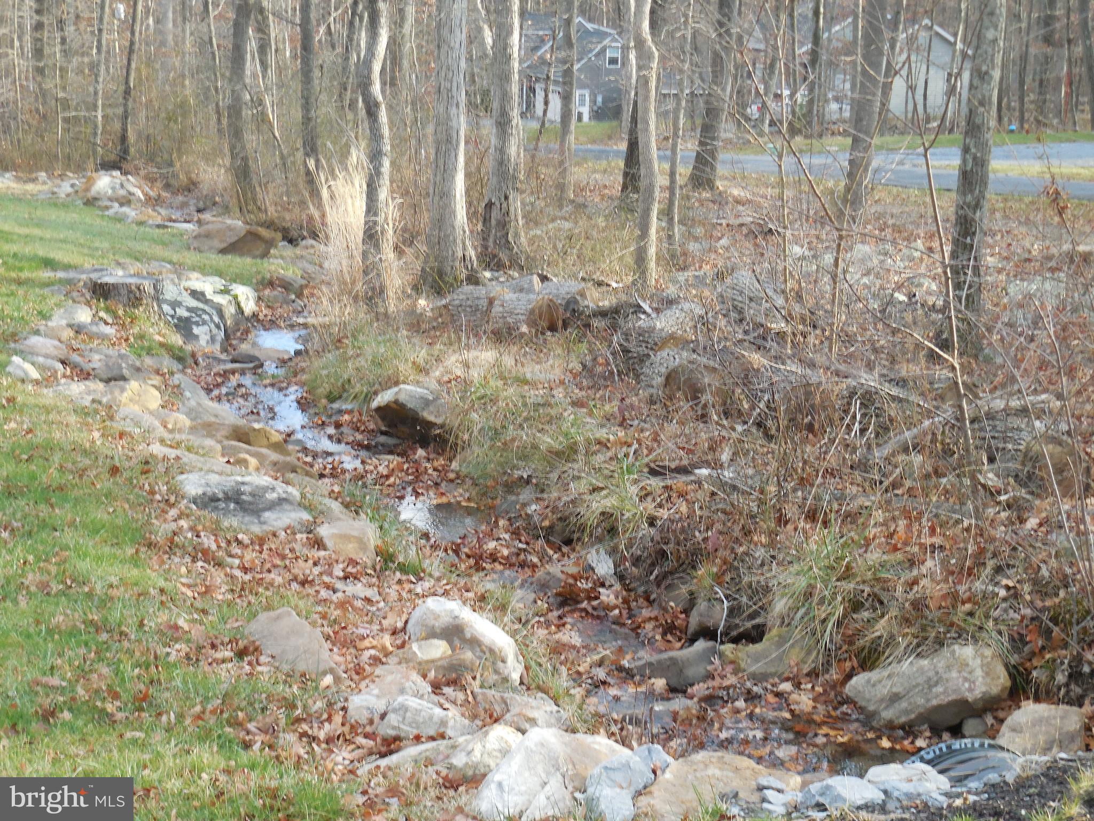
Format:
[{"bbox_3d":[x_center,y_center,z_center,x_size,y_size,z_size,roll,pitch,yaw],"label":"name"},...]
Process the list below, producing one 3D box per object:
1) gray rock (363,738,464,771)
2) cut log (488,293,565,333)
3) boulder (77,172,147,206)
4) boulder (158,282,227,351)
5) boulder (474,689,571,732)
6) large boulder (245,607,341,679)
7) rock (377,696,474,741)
[{"bbox_3d":[-0.574,1.542,8.600,0.470,0.150,0.280,0,12,0],"label":"gray rock"},{"bbox_3d":[-0.173,-0.874,17.300,0.600,0.330,0.340,8,14,34],"label":"cut log"},{"bbox_3d":[-6.319,-3.209,28.000,1.000,0.460,0.750,0,12,0],"label":"boulder"},{"bbox_3d":[-3.220,-0.853,17.500,0.620,0.580,0.600,3,10,20],"label":"boulder"},{"bbox_3d":[-0.103,1.252,8.000,0.390,0.180,0.300,2,10,10],"label":"boulder"},{"bbox_3d":[-1.161,1.061,8.800,0.420,0.270,0.360,3,10,20],"label":"large boulder"},{"bbox_3d":[-0.493,1.245,7.800,0.390,0.170,0.250,3,10,15],"label":"rock"}]

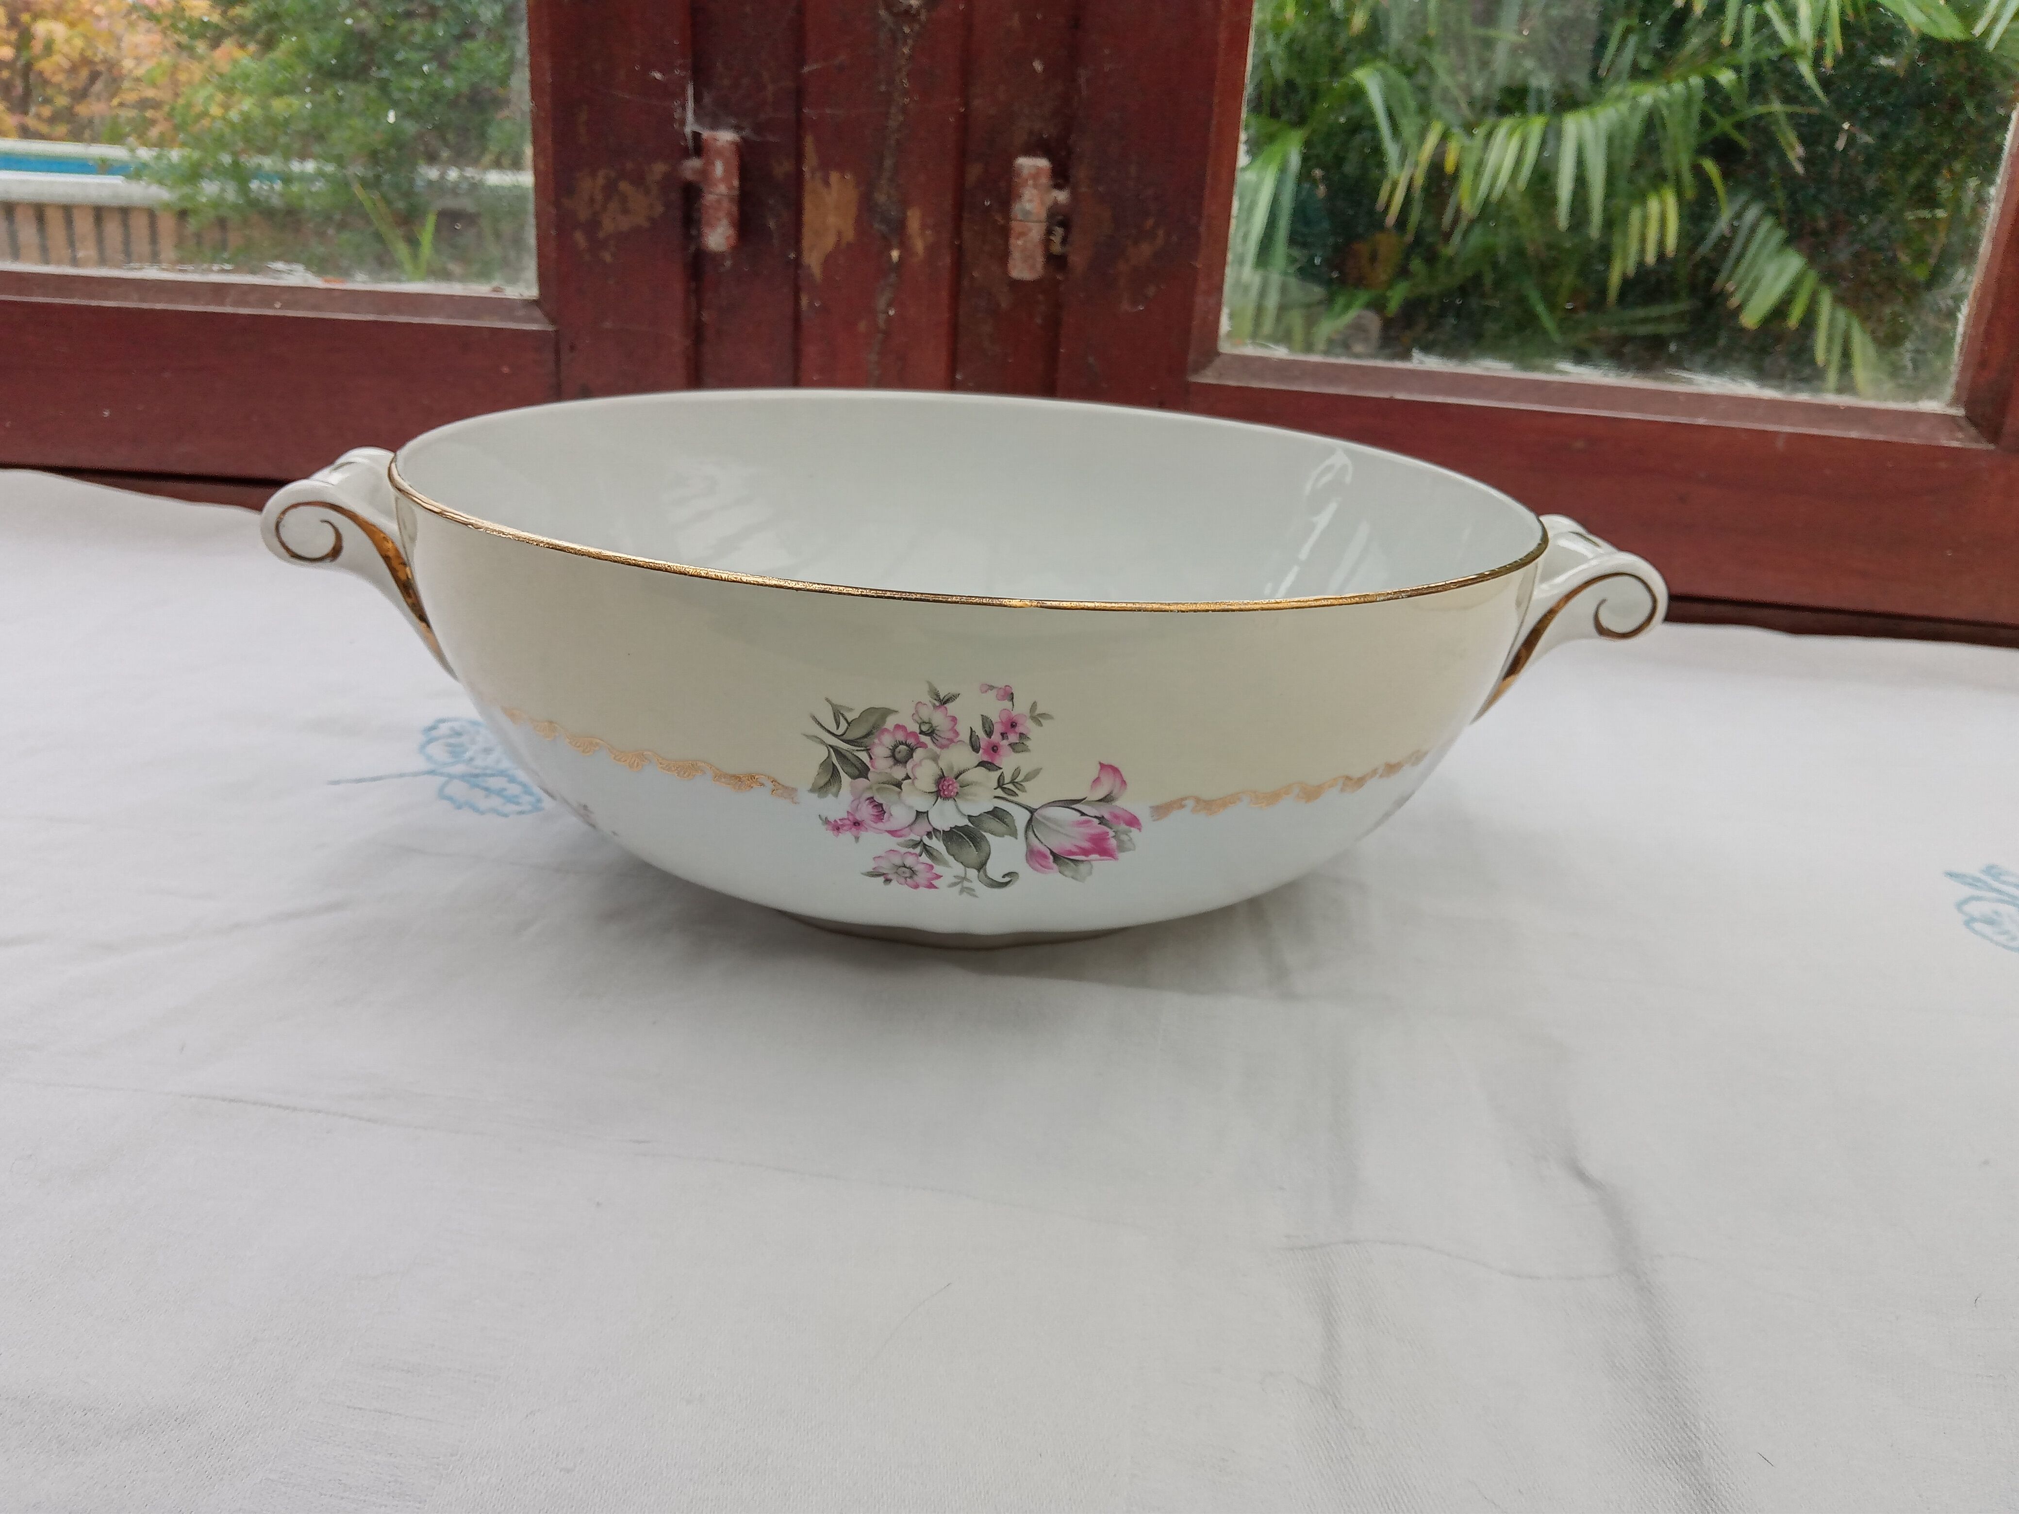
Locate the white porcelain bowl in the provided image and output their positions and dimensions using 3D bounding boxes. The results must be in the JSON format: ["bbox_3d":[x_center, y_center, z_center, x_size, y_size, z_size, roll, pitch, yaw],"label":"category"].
[{"bbox_3d":[-0.010,-0.023,0.366,0.289,0.085,0.237,3,20,-4],"label":"white porcelain bowl"}]

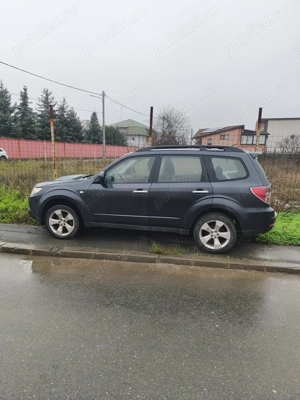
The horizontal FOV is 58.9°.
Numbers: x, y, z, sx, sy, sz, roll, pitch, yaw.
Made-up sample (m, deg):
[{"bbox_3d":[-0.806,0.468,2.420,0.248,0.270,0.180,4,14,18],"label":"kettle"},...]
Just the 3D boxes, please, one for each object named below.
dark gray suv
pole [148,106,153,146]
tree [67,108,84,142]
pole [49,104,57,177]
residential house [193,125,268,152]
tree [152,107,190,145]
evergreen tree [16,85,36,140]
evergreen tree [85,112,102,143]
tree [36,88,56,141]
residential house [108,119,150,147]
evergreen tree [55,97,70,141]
[{"bbox_3d":[-0.022,-0.173,5.159,4.560,1.690,1.830,3,10,10],"label":"dark gray suv"},{"bbox_3d":[0.022,-1.227,7.808,0.085,2.870,0.085,1,10,0],"label":"pole"},{"bbox_3d":[-12.219,-10.574,43.381,3.200,8.352,3.200,1,10,0],"label":"tree"},{"bbox_3d":[-2.896,-1.329,7.983,0.085,2.870,0.085,1,10,0],"label":"pole"},{"bbox_3d":[13.850,-9.459,46.002,12.000,6.451,9.000,3,10,9],"label":"residential house"},{"bbox_3d":[3.446,-10.904,44.779,6.400,9.276,6.400,1,10,0],"label":"tree"},{"bbox_3d":[-15.631,-9.531,33.934,3.500,9.374,3.500,1,10,0],"label":"evergreen tree"},{"bbox_3d":[-10.110,-11.341,47.806,3.400,8.444,3.400,1,10,0],"label":"evergreen tree"},{"bbox_3d":[-14.327,-10.360,37.337,3.400,9.903,3.400,1,10,0],"label":"tree"},{"bbox_3d":[-5.024,-14.650,64.464,10.500,9.631,10.000,4,10,14],"label":"residential house"},{"bbox_3d":[-12.976,-10.604,40.334,3.200,9.419,3.200,1,10,0],"label":"evergreen tree"}]

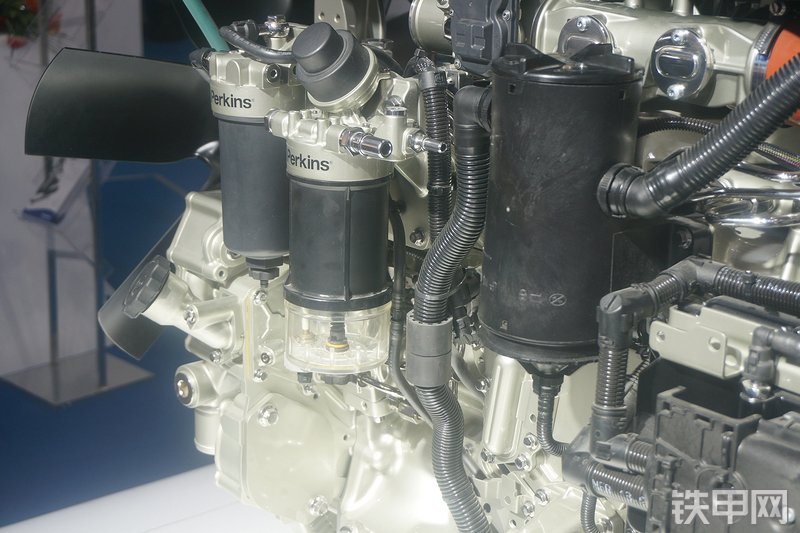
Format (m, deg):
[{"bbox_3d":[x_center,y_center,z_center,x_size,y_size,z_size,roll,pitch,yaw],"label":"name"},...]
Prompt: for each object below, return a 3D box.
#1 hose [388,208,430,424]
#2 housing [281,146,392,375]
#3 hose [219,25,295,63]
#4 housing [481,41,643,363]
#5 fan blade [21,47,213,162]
[{"bbox_3d":[0.009,0.053,1.271,0.043,0.223,0.045,1,15,0],"label":"hose"},{"bbox_3d":[-0.059,-0.014,1.221,0.105,0.215,0.105,1,15,0],"label":"housing"},{"bbox_3d":[-0.141,-0.221,1.255,0.078,0.032,0.050,1,15,0],"label":"hose"},{"bbox_3d":[0.144,-0.062,1.151,0.138,0.258,0.138,1,15,0],"label":"housing"},{"bbox_3d":[-0.353,-0.198,1.668,0.245,0.152,0.045,3,38,-41],"label":"fan blade"}]

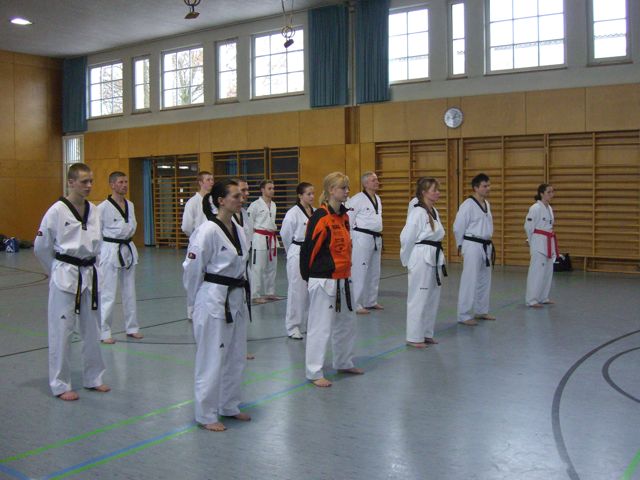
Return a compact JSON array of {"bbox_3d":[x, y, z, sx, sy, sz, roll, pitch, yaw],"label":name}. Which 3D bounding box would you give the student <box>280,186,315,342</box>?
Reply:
[{"bbox_3d":[-0.235,0.218,7.678,0.380,1.686,0.470,2,4,34],"label":"student"}]

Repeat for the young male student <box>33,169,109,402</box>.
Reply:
[{"bbox_3d":[-1.888,0.290,5.360,0.350,1.770,0.520,2,4,34],"label":"young male student"}]

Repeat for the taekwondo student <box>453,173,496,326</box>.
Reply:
[{"bbox_3d":[1.819,0.092,8.288,0.380,1.760,0.520,2,5,34],"label":"taekwondo student"}]

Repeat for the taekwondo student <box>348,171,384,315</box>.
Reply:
[{"bbox_3d":[0.617,0.022,9.327,0.420,1.857,0.580,2,4,34],"label":"taekwondo student"}]

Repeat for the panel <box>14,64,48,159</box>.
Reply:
[{"bbox_3d":[-9.018,-3.963,21.976,0.050,3.060,1.244,2,5,35],"label":"panel"}]

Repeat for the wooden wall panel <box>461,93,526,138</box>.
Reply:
[{"bbox_3d":[3.549,-2.552,14.409,1.433,0.855,0.050,2,5,35],"label":"wooden wall panel"}]

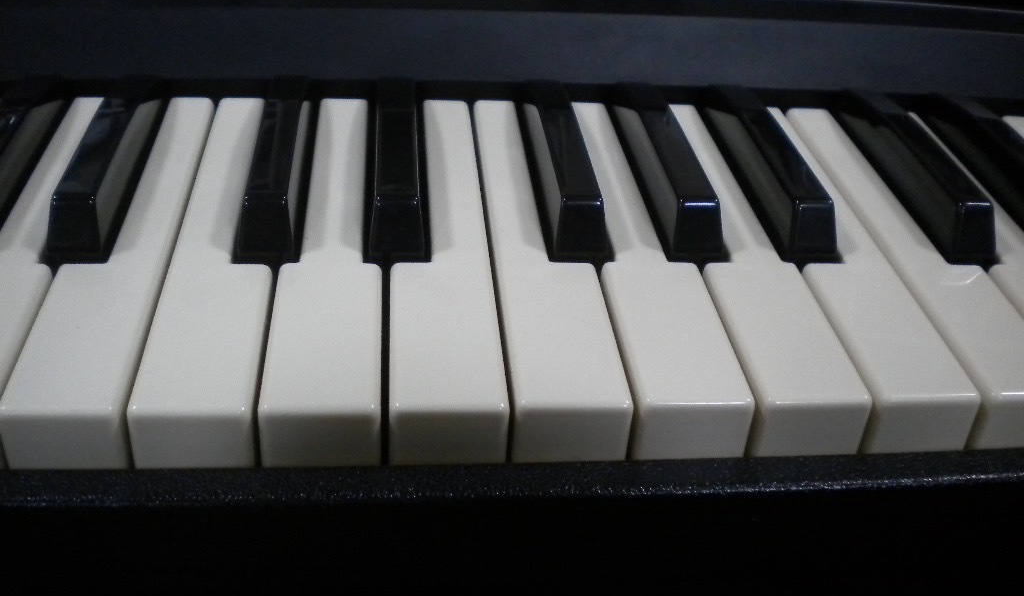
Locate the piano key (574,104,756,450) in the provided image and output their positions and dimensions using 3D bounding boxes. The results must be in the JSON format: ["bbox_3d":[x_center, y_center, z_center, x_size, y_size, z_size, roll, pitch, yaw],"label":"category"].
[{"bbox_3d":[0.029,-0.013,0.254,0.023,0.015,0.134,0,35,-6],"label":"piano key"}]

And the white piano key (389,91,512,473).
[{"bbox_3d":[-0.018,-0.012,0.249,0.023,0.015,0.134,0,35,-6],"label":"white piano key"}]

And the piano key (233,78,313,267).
[{"bbox_3d":[-0.057,-0.036,0.257,0.012,0.012,0.078,0,35,-6],"label":"piano key"}]

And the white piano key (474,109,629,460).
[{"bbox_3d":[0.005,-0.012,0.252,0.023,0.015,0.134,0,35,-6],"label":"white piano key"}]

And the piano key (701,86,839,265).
[{"bbox_3d":[0.068,-0.036,0.271,0.012,0.012,0.078,0,35,-6],"label":"piano key"}]

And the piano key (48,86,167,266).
[{"bbox_3d":[-0.098,-0.035,0.252,0.012,0.012,0.078,0,35,-6],"label":"piano key"}]

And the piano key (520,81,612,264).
[{"bbox_3d":[0.013,-0.036,0.265,0.012,0.012,0.078,0,35,-6],"label":"piano key"}]

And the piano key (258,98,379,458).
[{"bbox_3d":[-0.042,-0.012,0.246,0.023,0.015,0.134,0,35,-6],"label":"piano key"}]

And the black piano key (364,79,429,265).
[{"bbox_3d":[-0.029,-0.036,0.260,0.012,0.012,0.078,0,35,-6],"label":"black piano key"}]

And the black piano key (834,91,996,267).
[{"bbox_3d":[0.108,-0.036,0.276,0.012,0.012,0.078,0,35,-6],"label":"black piano key"}]

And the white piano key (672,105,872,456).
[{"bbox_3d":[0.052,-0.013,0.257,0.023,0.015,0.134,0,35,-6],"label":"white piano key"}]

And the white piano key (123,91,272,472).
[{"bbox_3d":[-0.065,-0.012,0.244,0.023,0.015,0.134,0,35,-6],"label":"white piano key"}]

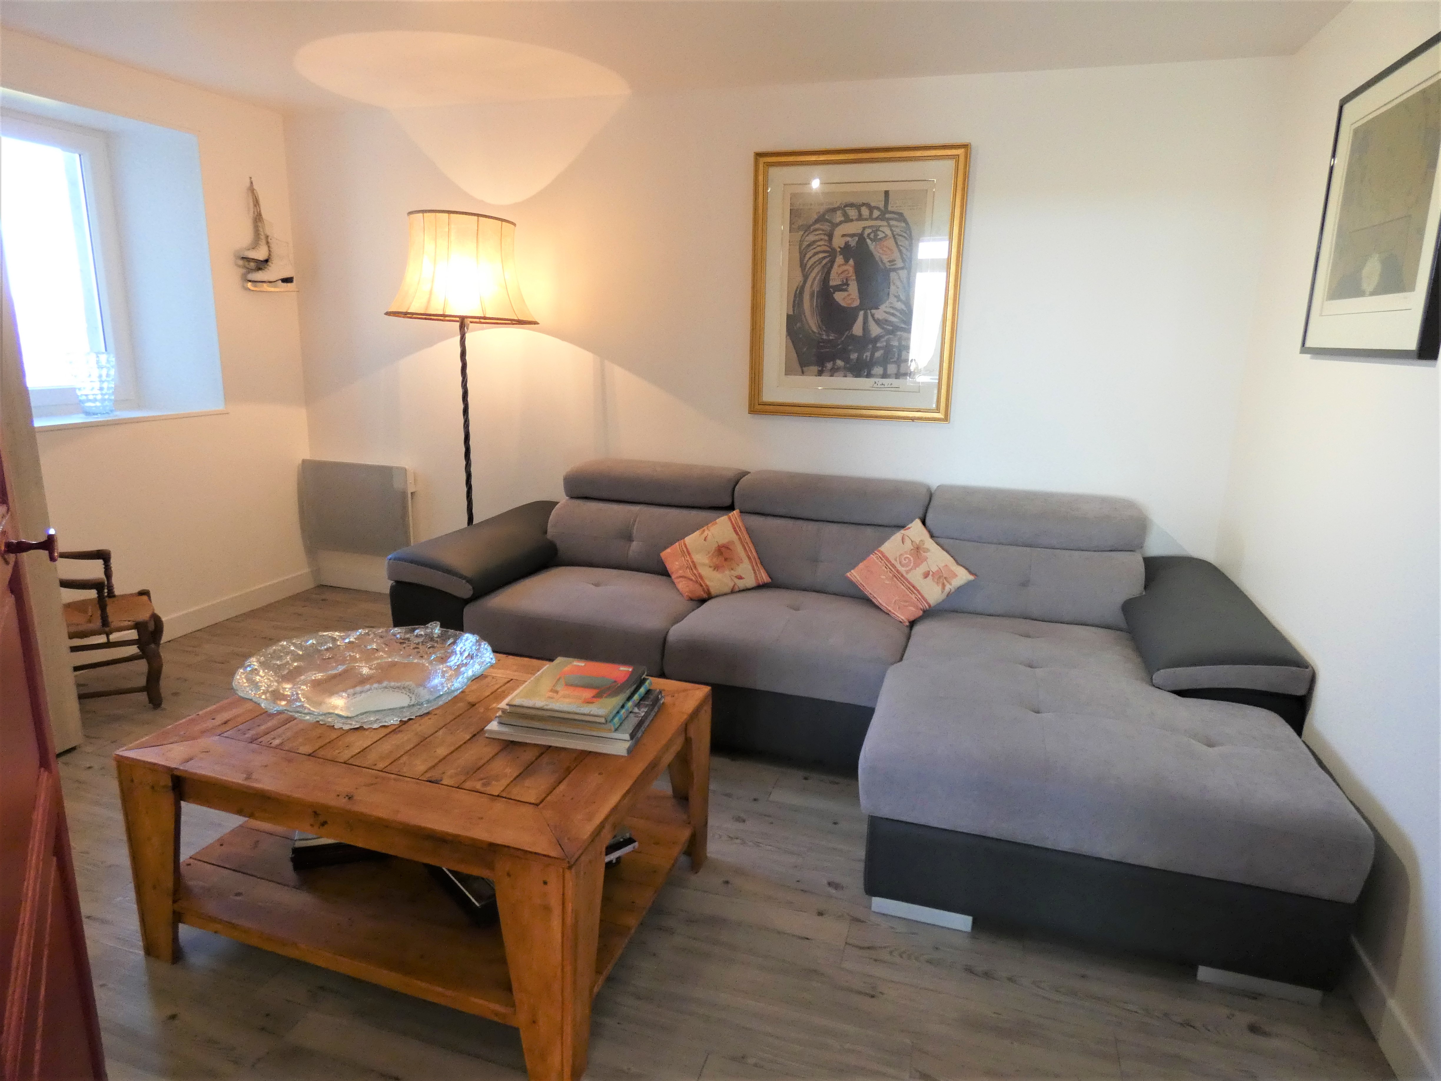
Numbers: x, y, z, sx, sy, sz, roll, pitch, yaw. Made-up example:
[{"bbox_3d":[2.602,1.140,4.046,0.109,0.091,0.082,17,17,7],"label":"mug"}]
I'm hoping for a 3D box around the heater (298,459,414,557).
[{"bbox_3d":[-1.784,-0.153,4.136,0.622,0.465,0.111,5,14,17],"label":"heater"}]

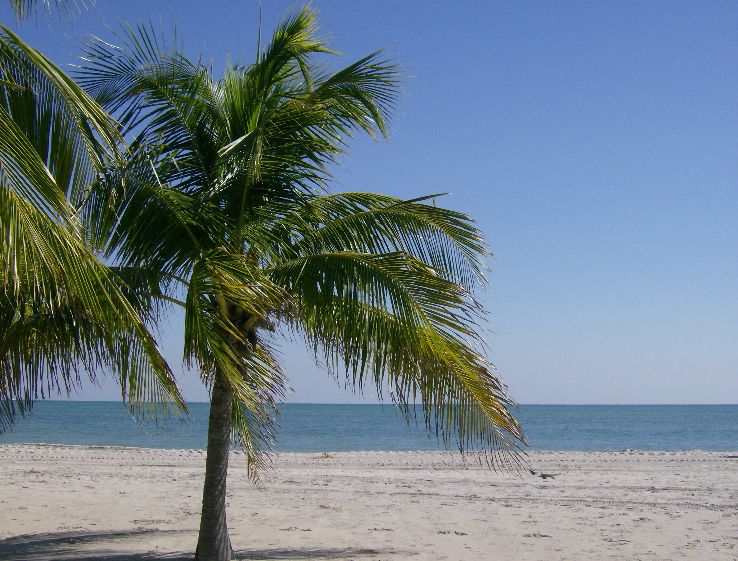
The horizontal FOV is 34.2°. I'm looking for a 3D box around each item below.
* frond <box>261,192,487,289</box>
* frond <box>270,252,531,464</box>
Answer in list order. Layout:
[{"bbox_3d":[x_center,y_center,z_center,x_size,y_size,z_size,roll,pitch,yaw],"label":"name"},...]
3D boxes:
[{"bbox_3d":[0.008,-0.373,12.100,2.093,0.821,1.200,1,-6,-10],"label":"frond"},{"bbox_3d":[0.297,0.760,11.700,2.272,2.011,1.200,-1,-6,12],"label":"frond"}]

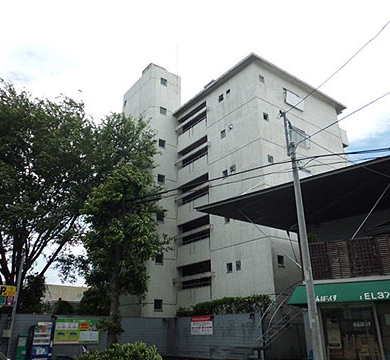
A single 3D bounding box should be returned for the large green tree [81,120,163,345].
[{"bbox_3d":[-2.676,1.992,13.294,3.200,9.550,3.200,5,-24,-11],"label":"large green tree"}]

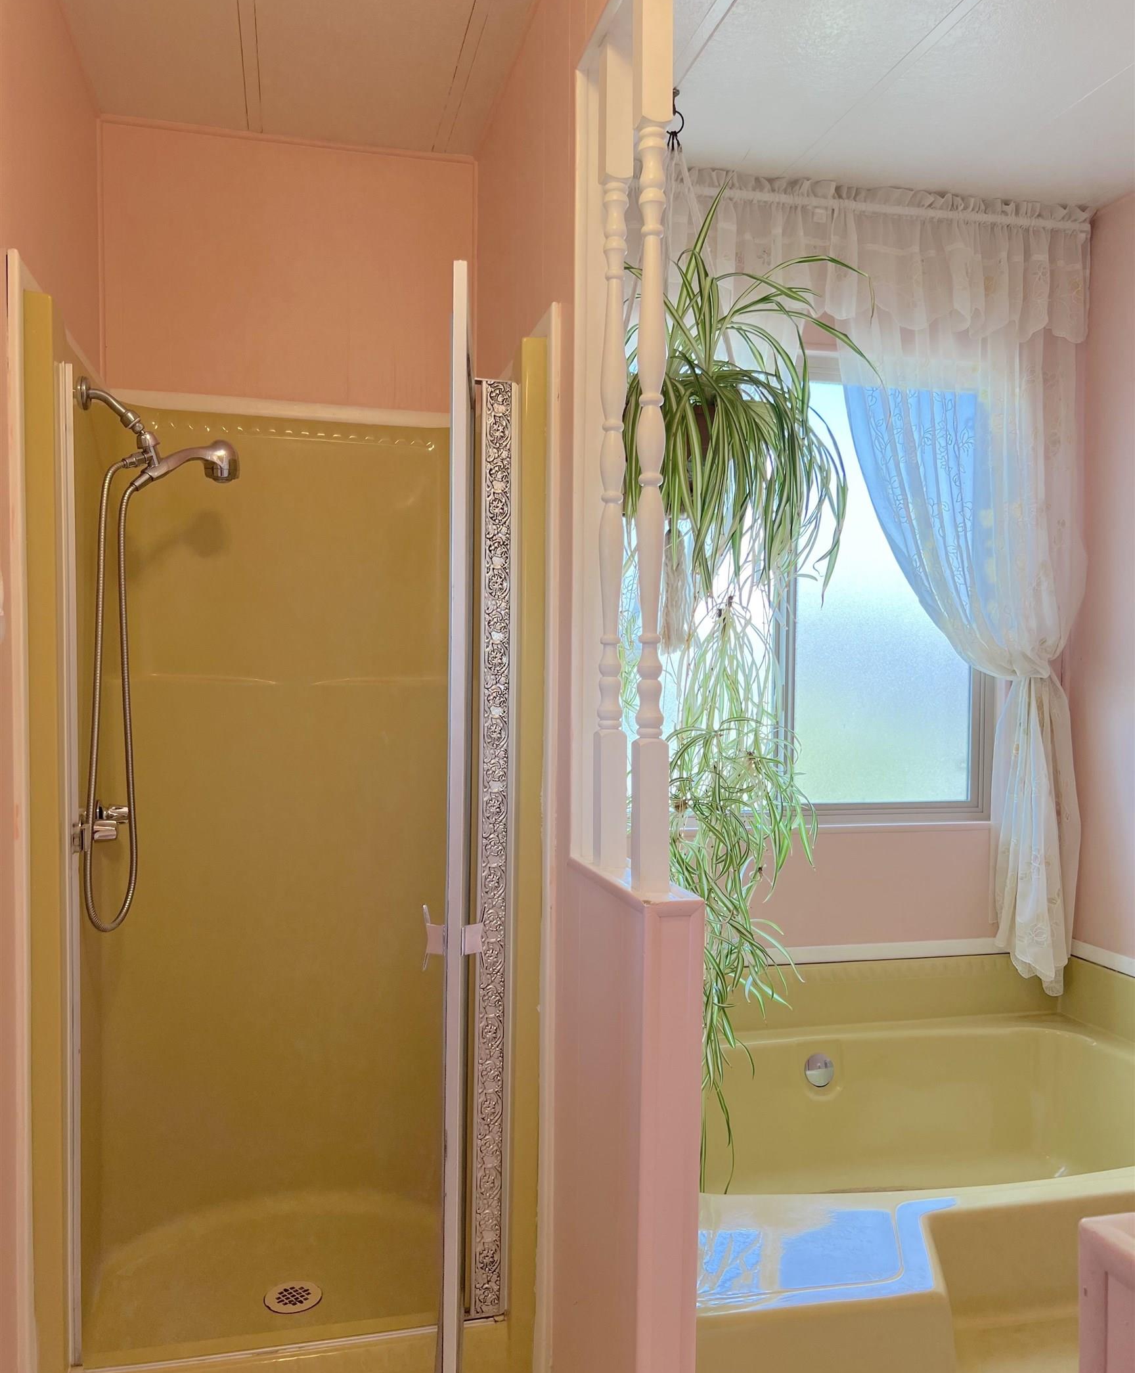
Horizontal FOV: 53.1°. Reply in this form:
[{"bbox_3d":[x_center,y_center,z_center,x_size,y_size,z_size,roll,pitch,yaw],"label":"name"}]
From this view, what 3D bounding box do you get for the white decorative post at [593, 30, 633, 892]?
[{"bbox_3d":[0.067,-0.332,1.663,0.039,1.191,0.039,0,1,-14],"label":"white decorative post"}]

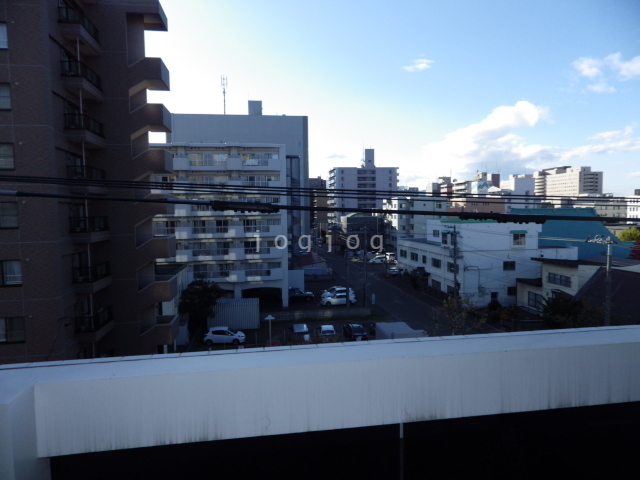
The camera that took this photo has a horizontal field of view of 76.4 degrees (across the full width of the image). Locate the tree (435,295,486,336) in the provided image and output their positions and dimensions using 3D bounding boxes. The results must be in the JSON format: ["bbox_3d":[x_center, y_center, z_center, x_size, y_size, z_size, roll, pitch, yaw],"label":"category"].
[{"bbox_3d":[11.244,7.263,32.566,3.800,5.800,3.700,-2,4,-9],"label":"tree"}]

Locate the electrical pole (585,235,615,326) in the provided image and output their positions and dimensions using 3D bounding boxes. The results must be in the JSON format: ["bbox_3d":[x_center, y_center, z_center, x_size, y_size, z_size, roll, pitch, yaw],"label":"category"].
[{"bbox_3d":[17.493,4.874,25.500,1.900,10.200,0.500,-1,3,-8],"label":"electrical pole"}]

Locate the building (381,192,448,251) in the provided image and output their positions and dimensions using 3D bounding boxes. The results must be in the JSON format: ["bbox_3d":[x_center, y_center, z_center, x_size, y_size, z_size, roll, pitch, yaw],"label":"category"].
[{"bbox_3d":[25.755,-3.821,112.895,14.143,15.609,13.000,-1,4,-8],"label":"building"}]

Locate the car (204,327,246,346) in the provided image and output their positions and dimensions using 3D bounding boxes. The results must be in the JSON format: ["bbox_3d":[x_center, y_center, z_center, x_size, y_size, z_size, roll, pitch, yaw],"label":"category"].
[{"bbox_3d":[-9.387,9.425,40.302,3.900,1.500,1.695,-1,4,-5],"label":"car"}]

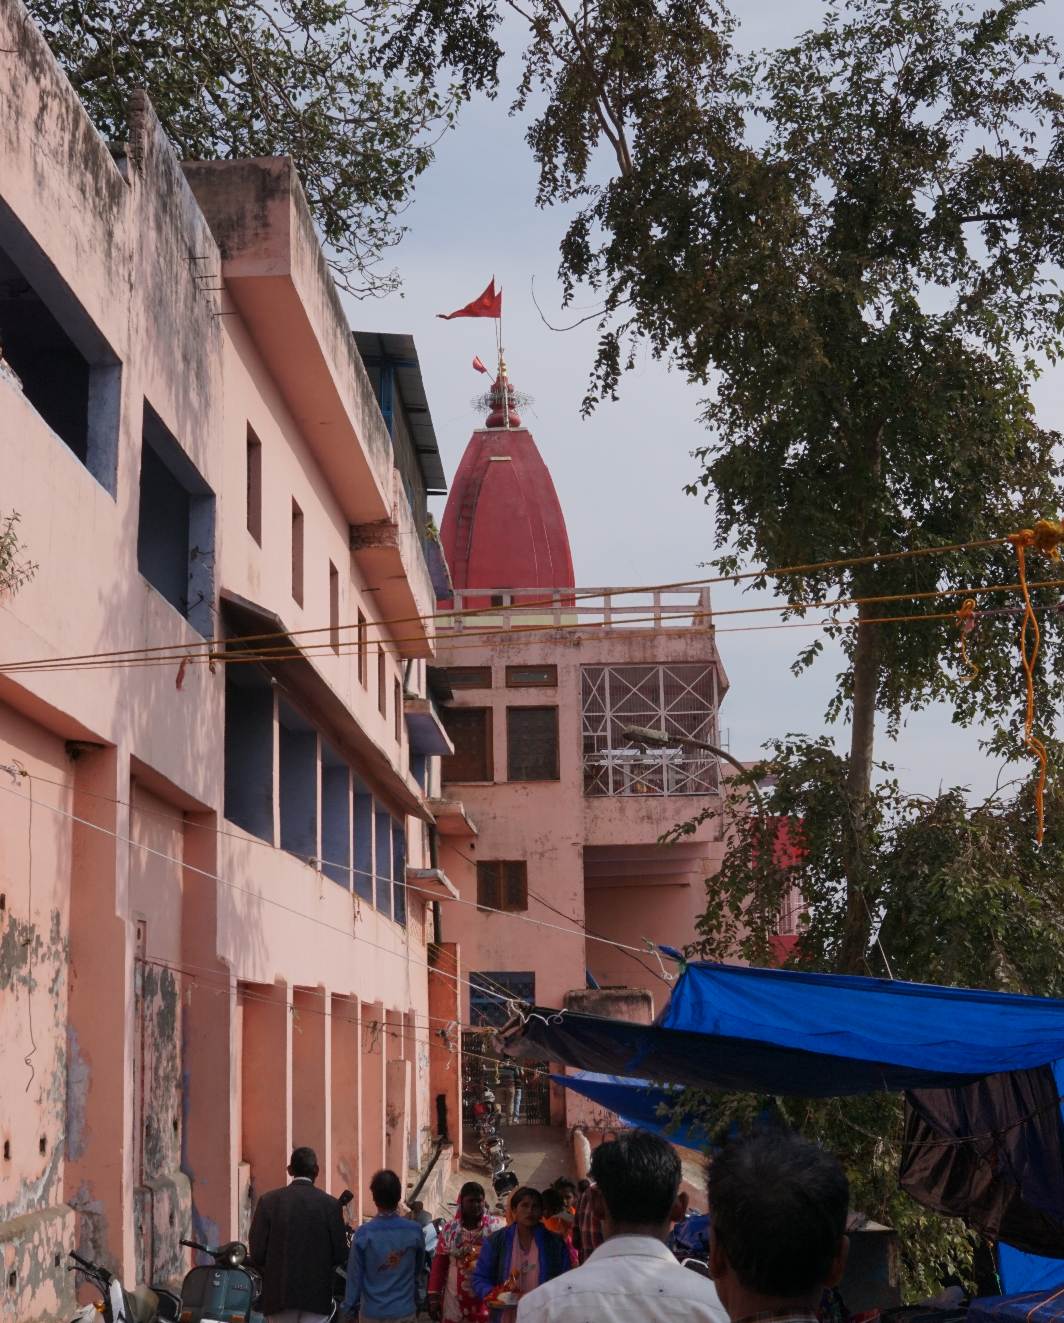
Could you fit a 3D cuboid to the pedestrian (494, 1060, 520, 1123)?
[{"bbox_3d":[-0.560,9.538,44.764,0.520,1.680,0.400,-1,-11,0],"label":"pedestrian"}]

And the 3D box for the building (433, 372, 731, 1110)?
[{"bbox_3d":[0.678,1.801,51.092,7.600,19.410,9.000,-1,-11,0],"label":"building"}]

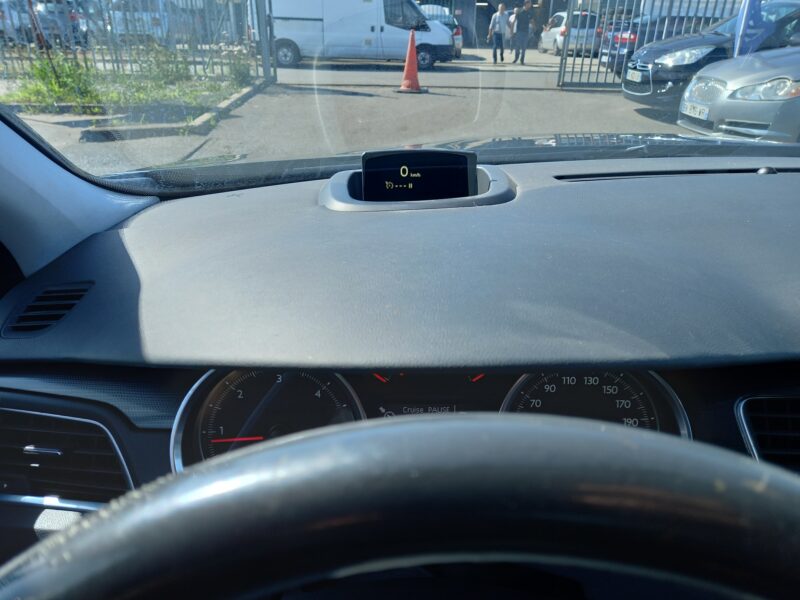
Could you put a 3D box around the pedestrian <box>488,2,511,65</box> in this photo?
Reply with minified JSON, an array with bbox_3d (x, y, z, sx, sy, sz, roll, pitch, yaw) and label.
[{"bbox_3d":[3.014,-8.179,17.733,0.660,1.700,0.450,5,26,8],"label":"pedestrian"}]

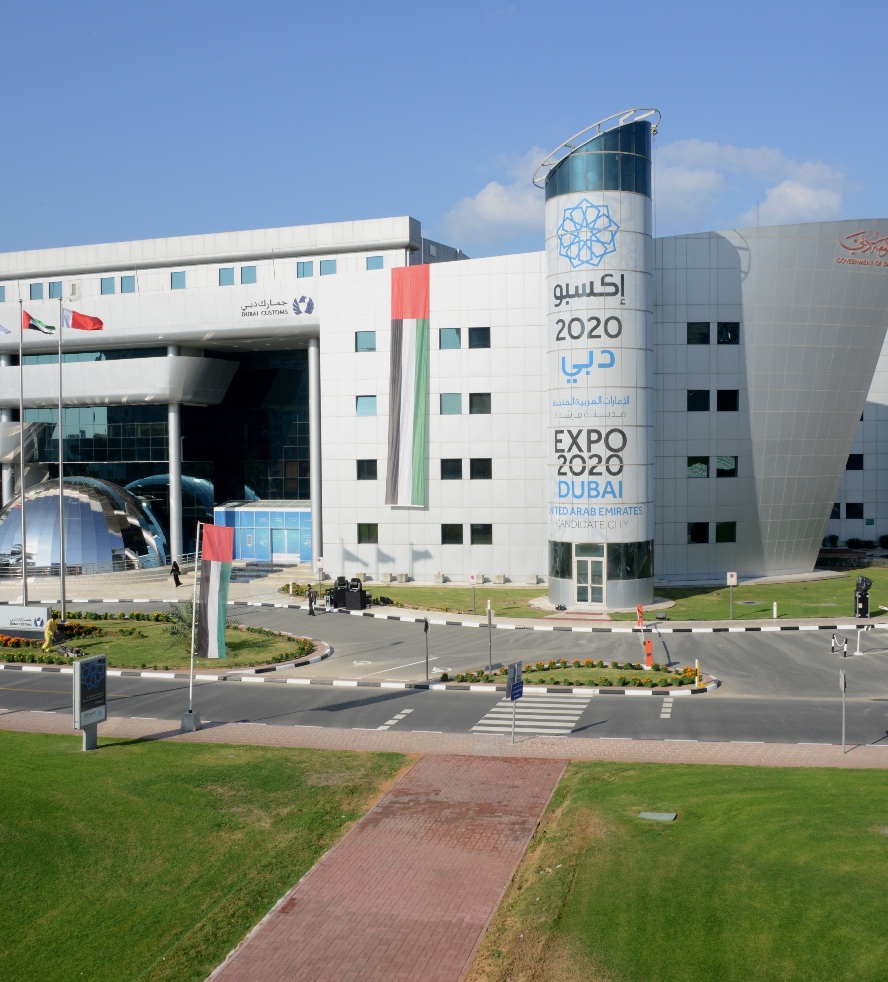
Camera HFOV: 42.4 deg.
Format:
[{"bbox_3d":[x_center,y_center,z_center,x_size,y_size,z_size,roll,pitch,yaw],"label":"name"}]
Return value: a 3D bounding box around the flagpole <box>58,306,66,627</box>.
[{"bbox_3d":[-18.850,-1.445,56.502,0.190,15.939,0.190,-1,2,0],"label":"flagpole"}]

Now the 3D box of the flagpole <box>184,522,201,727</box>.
[{"bbox_3d":[-7.738,4.082,35.136,0.520,6.408,0.480,0,2,14],"label":"flagpole"}]

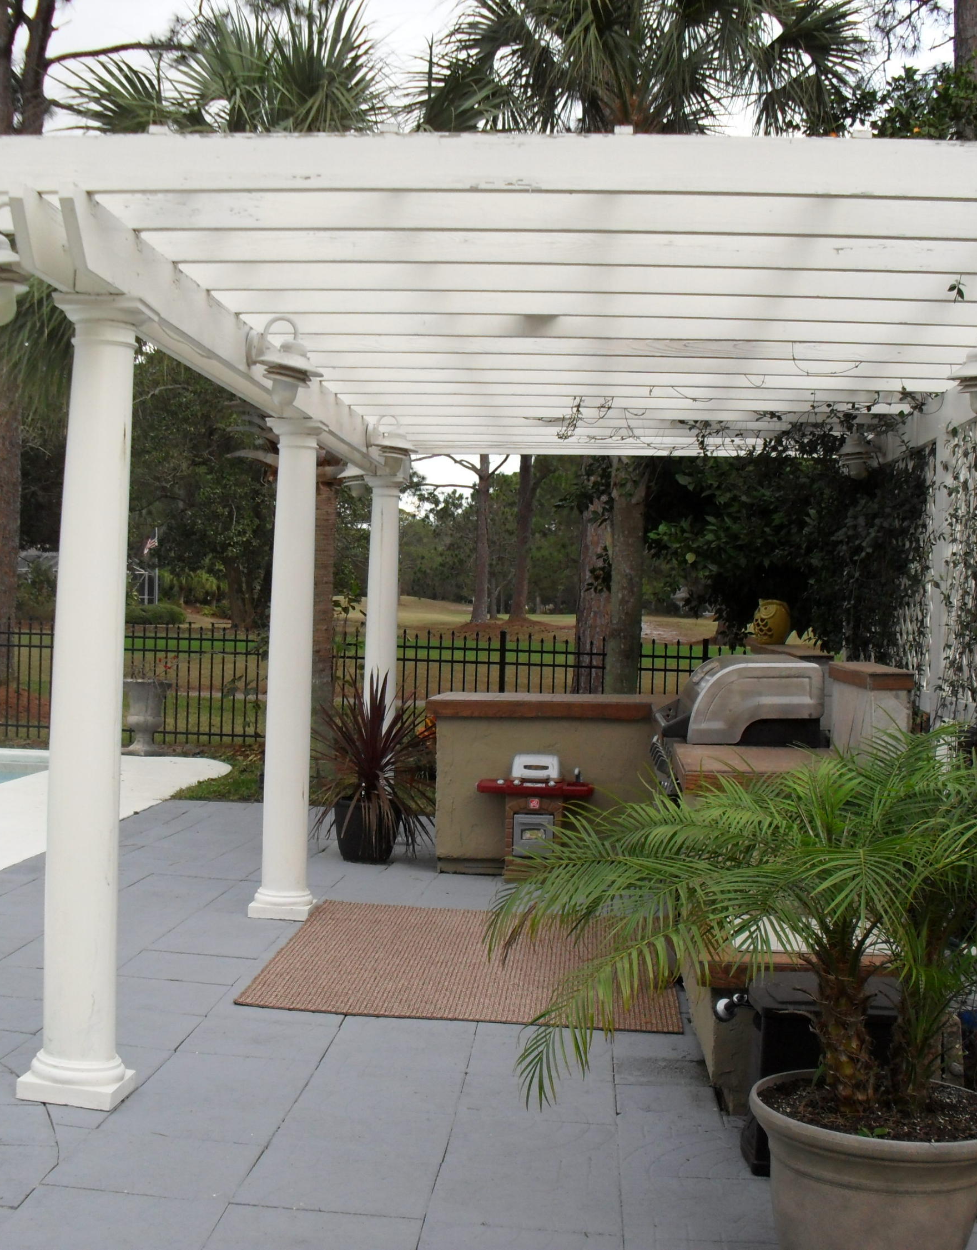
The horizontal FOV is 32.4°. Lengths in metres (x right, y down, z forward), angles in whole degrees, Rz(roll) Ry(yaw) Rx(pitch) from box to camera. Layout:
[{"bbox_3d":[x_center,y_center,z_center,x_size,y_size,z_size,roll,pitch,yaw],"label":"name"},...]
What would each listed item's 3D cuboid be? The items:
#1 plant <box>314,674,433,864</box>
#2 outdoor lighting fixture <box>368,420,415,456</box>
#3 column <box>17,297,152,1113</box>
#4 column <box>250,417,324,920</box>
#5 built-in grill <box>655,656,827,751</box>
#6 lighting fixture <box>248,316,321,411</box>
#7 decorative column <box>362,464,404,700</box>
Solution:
[{"bbox_3d":[-0.659,0.787,9.393,0.630,1.031,0.630,2,1,4],"label":"plant"},{"bbox_3d":[-0.538,-0.999,9.403,0.268,0.315,0.238,2,1,4],"label":"outdoor lighting fixture"},{"bbox_3d":[-1.132,0.206,4.804,0.271,2.255,0.271,2,1,4],"label":"column"},{"bbox_3d":[-0.898,0.185,7.627,0.271,2.255,0.271,2,1,4],"label":"column"},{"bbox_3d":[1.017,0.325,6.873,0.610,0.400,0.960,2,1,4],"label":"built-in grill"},{"bbox_3d":[-0.748,-0.972,6.209,0.268,0.315,0.238,2,1,4],"label":"lighting fixture"},{"bbox_3d":[-0.678,0.162,10.606,0.271,2.255,0.271,2,1,4],"label":"decorative column"}]

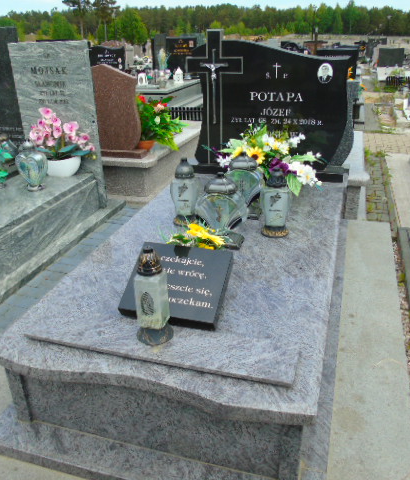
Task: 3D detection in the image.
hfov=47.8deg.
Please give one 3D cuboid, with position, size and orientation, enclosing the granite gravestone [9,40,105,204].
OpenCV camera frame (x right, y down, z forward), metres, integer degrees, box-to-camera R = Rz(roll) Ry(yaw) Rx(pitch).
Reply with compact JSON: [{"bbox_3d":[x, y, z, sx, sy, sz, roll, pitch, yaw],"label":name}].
[{"bbox_3d":[-1.105,-0.845,3.530,0.640,1.220,0.100,6,27,16],"label":"granite gravestone"}]

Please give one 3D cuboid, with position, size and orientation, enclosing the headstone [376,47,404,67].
[{"bbox_3d":[5.017,-4.896,12.400,0.630,0.470,0.100,6,27,16],"label":"headstone"}]

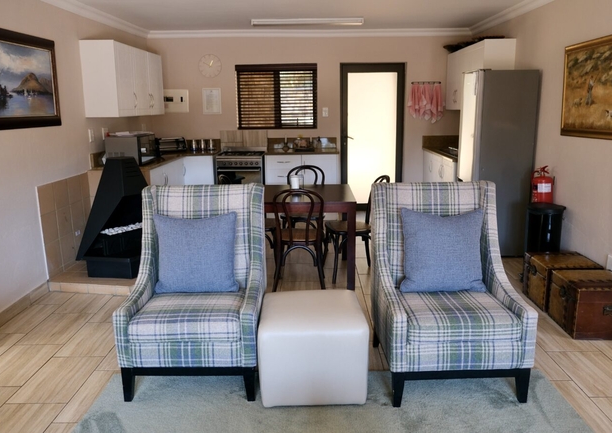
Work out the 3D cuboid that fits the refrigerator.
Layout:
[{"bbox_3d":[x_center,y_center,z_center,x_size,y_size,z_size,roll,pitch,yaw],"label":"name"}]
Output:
[{"bbox_3d":[1.921,-0.535,5.000,0.590,1.825,0.530,-1,13,0],"label":"refrigerator"}]

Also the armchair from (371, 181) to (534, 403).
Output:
[{"bbox_3d":[0.780,0.374,2.731,0.725,1.055,0.750,0,13,2],"label":"armchair"}]

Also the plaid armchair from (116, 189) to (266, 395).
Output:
[{"bbox_3d":[-0.611,0.383,2.792,0.740,1.050,0.750,-1,13,0],"label":"plaid armchair"}]

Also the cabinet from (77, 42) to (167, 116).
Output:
[{"bbox_3d":[-2.019,-1.515,5.528,0.345,0.727,1.520,-1,13,0],"label":"cabinet"}]

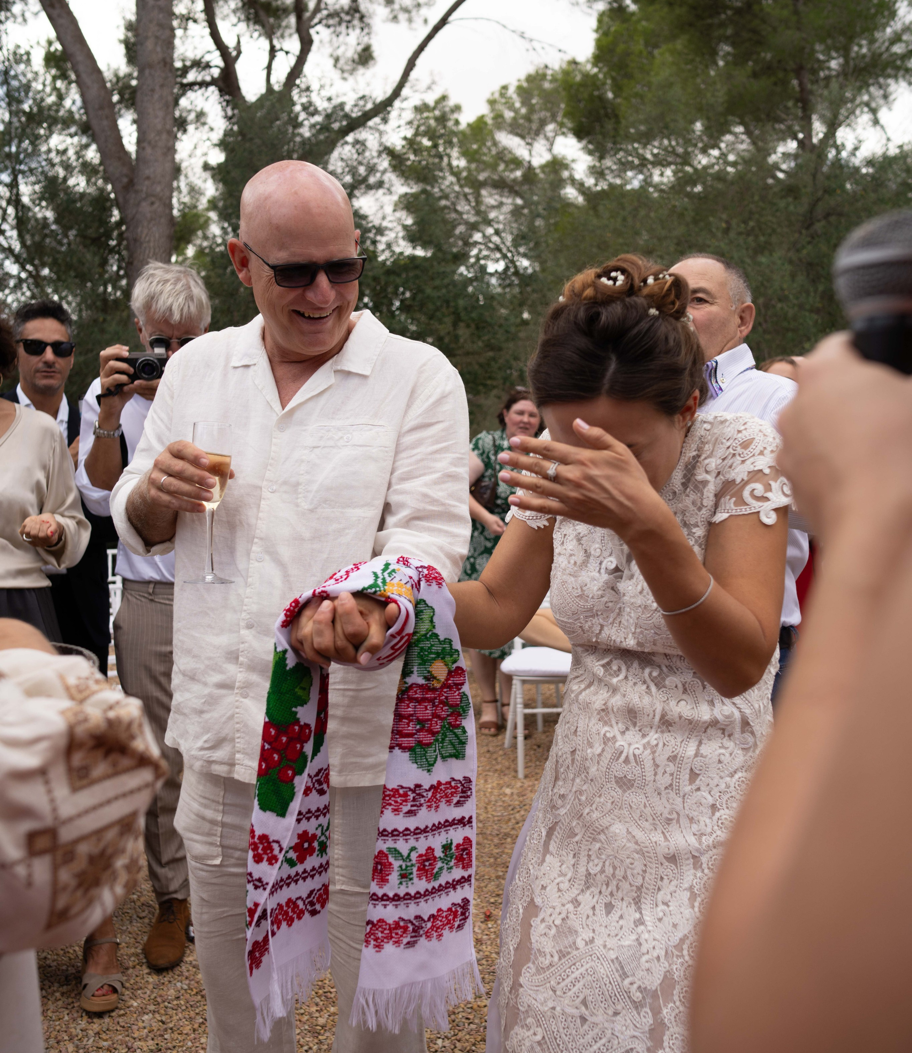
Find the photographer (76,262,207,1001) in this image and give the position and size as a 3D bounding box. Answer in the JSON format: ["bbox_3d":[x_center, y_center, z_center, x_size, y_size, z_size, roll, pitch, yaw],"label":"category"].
[{"bbox_3d":[-0.701,0.237,2.317,0.530,1.760,0.450,-1,3,-9],"label":"photographer"}]

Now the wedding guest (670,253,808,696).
[{"bbox_3d":[0.542,0.291,1.910,0.350,1.700,0.490,-3,5,-43],"label":"wedding guest"}]

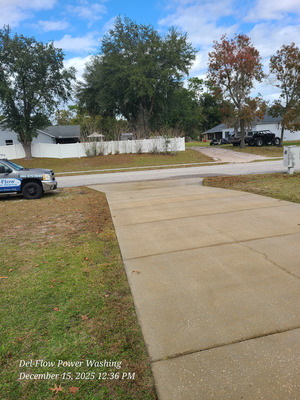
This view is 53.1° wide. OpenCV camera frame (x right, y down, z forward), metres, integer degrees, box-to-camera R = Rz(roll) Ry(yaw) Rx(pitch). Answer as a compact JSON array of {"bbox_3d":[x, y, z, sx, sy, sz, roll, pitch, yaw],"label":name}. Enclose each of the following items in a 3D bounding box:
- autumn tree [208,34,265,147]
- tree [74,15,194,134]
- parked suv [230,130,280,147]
[{"bbox_3d":[11.231,-13.645,38.424,7.200,13.800,7.000,-4,9,-9],"label":"autumn tree"},{"bbox_3d":[-1.839,-17.608,46.480,18.500,19.500,18.000,-4,9,-9],"label":"tree"},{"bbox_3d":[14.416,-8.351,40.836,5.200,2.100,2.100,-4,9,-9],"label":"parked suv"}]

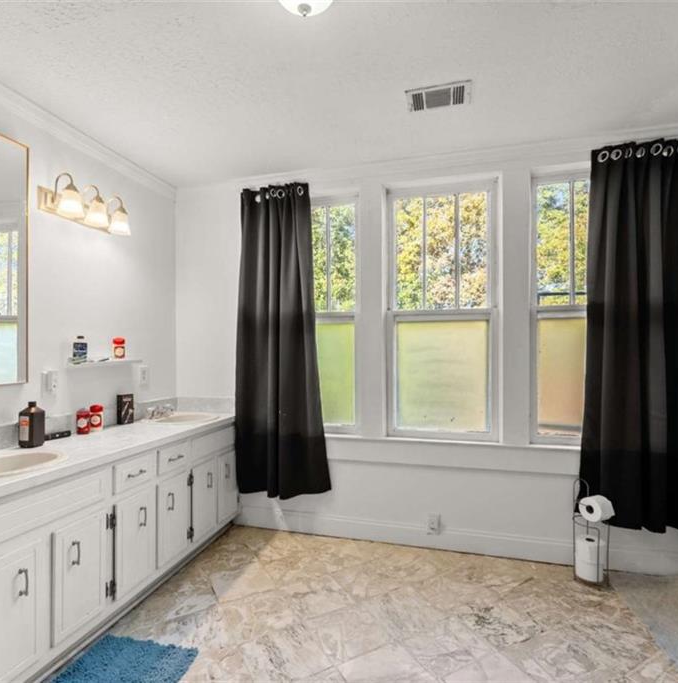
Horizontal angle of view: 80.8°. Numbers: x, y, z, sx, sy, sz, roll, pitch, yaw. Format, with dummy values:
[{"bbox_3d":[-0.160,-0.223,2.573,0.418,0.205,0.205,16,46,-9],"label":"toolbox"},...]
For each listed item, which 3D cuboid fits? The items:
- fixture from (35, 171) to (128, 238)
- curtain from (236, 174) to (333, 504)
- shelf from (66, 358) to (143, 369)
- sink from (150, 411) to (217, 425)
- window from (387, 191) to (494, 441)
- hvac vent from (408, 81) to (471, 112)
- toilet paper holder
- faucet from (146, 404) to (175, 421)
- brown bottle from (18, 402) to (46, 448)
[{"bbox_3d":[-1.377,-0.759,2.221,0.170,0.250,0.479,-1,-1,16],"label":"fixture"},{"bbox_3d":[-0.389,-0.001,2.681,0.675,2.105,0.120,-1,-1,15],"label":"curtain"},{"bbox_3d":[-1.365,0.131,2.360,0.095,0.018,0.457,-1,-1,16],"label":"shelf"},{"bbox_3d":[-1.038,0.569,2.701,0.430,0.140,0.490,-1,-1,16],"label":"sink"},{"bbox_3d":[0.639,-0.198,2.512,0.641,1.593,0.080,-1,-1,15],"label":"window"},{"bbox_3d":[0.483,-1.164,1.917,0.295,0.020,0.175,-1,-1,15],"label":"hvac vent"},{"bbox_3d":[1.348,1.012,2.139,0.165,0.532,0.165,-1,-1,16],"label":"toilet paper holder"},{"bbox_3d":[-1.191,0.475,2.706,0.120,0.085,0.195,-1,-1,16],"label":"faucet"},{"bbox_3d":[-1.473,0.397,1.911,0.095,0.212,0.090,0,-1,-11],"label":"brown bottle"}]

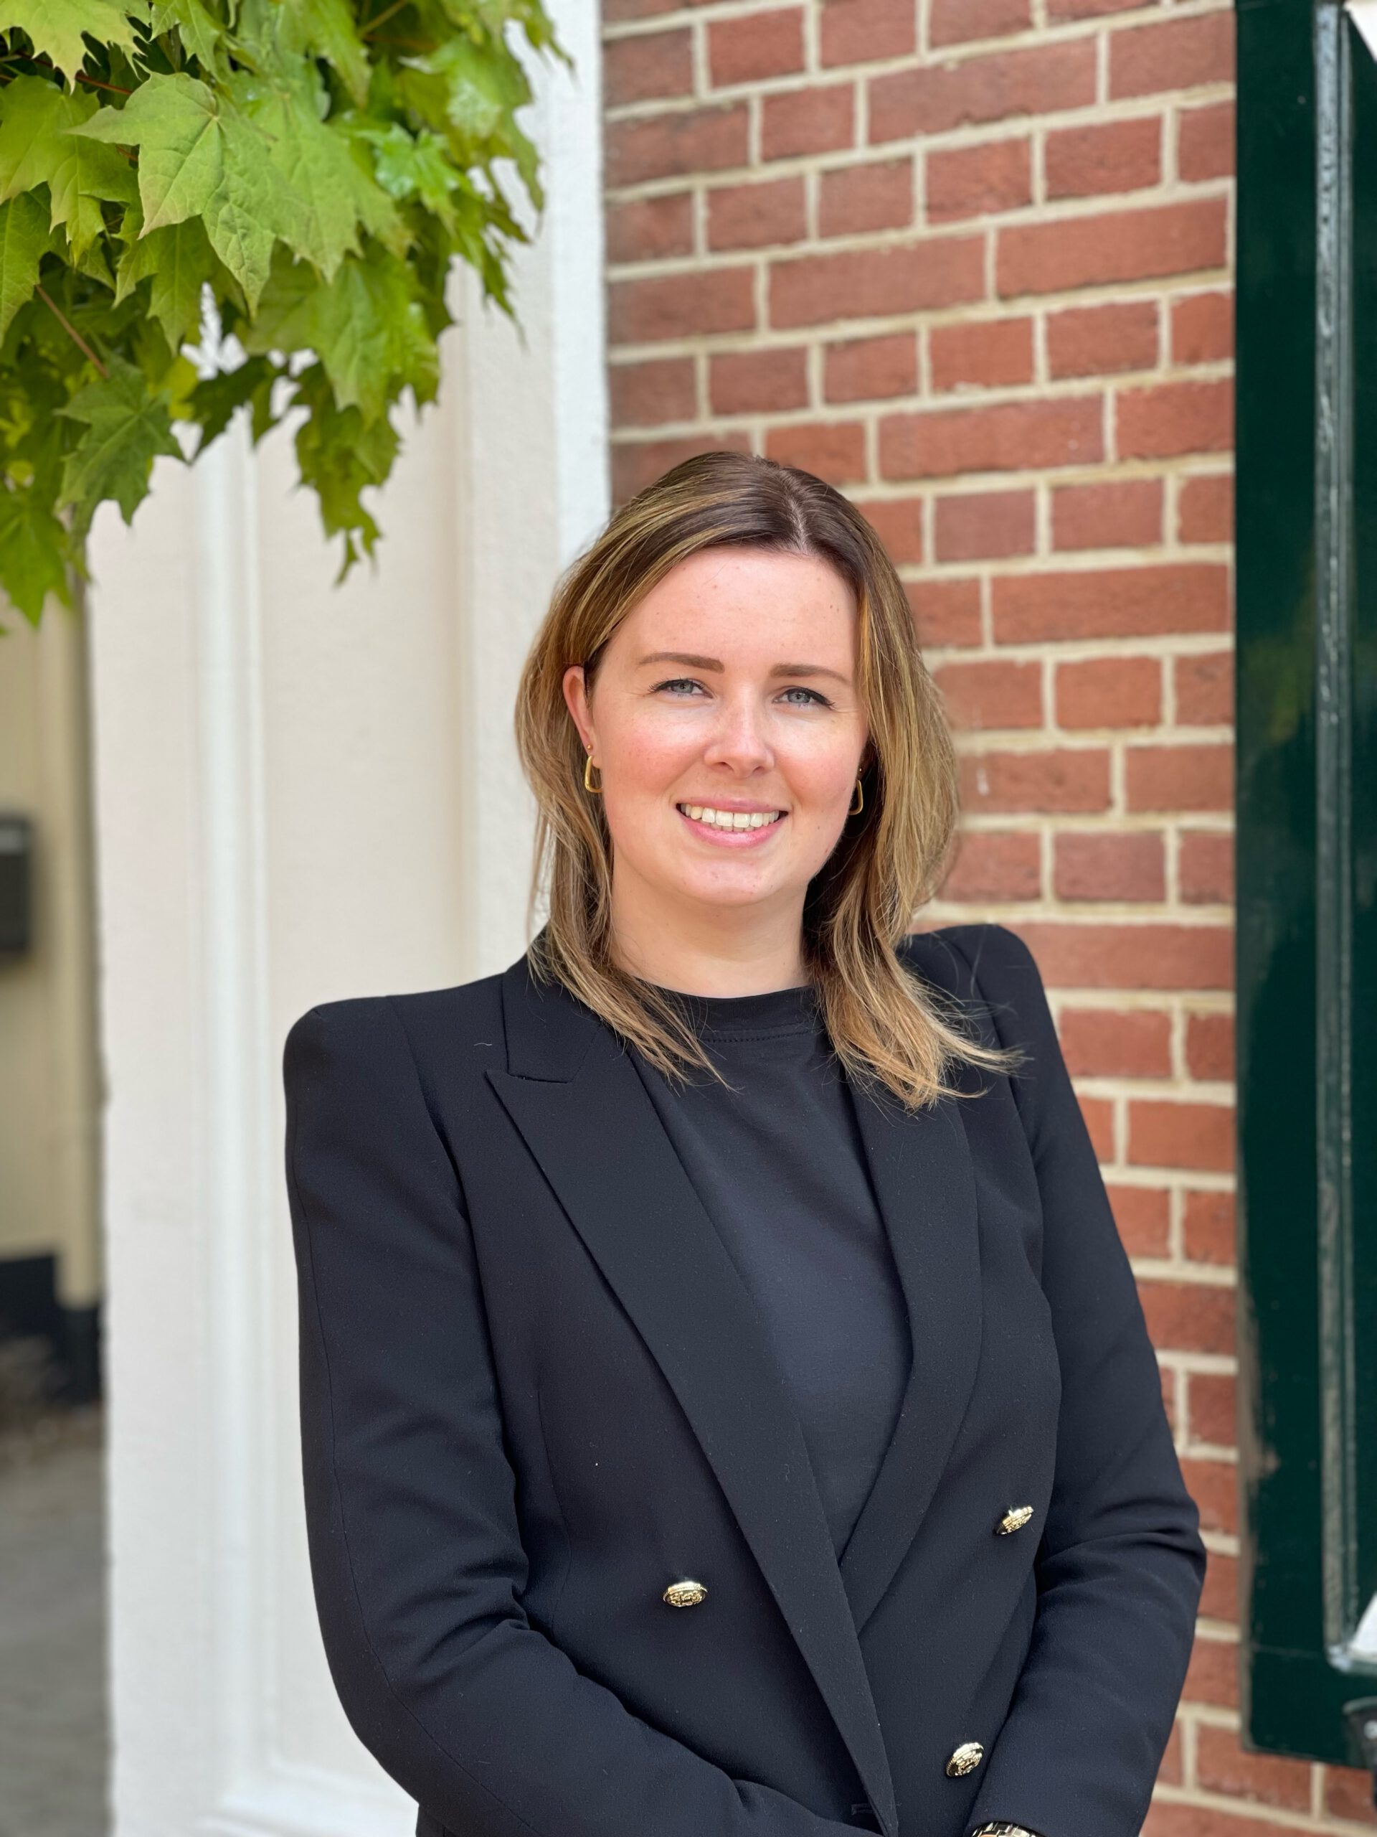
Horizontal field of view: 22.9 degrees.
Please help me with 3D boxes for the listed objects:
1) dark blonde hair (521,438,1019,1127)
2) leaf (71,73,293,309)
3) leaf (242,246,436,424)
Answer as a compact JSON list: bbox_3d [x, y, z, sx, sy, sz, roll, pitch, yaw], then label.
[{"bbox_3d":[0.037,-0.075,1.830,0.260,0.350,0.250,-1,1,-10],"label":"dark blonde hair"},{"bbox_3d":[-0.273,-0.392,1.830,0.118,0.128,0.050,-1,-21,8],"label":"leaf"},{"bbox_3d":[-0.199,-0.332,1.930,0.108,0.105,0.050,-1,-19,5],"label":"leaf"}]

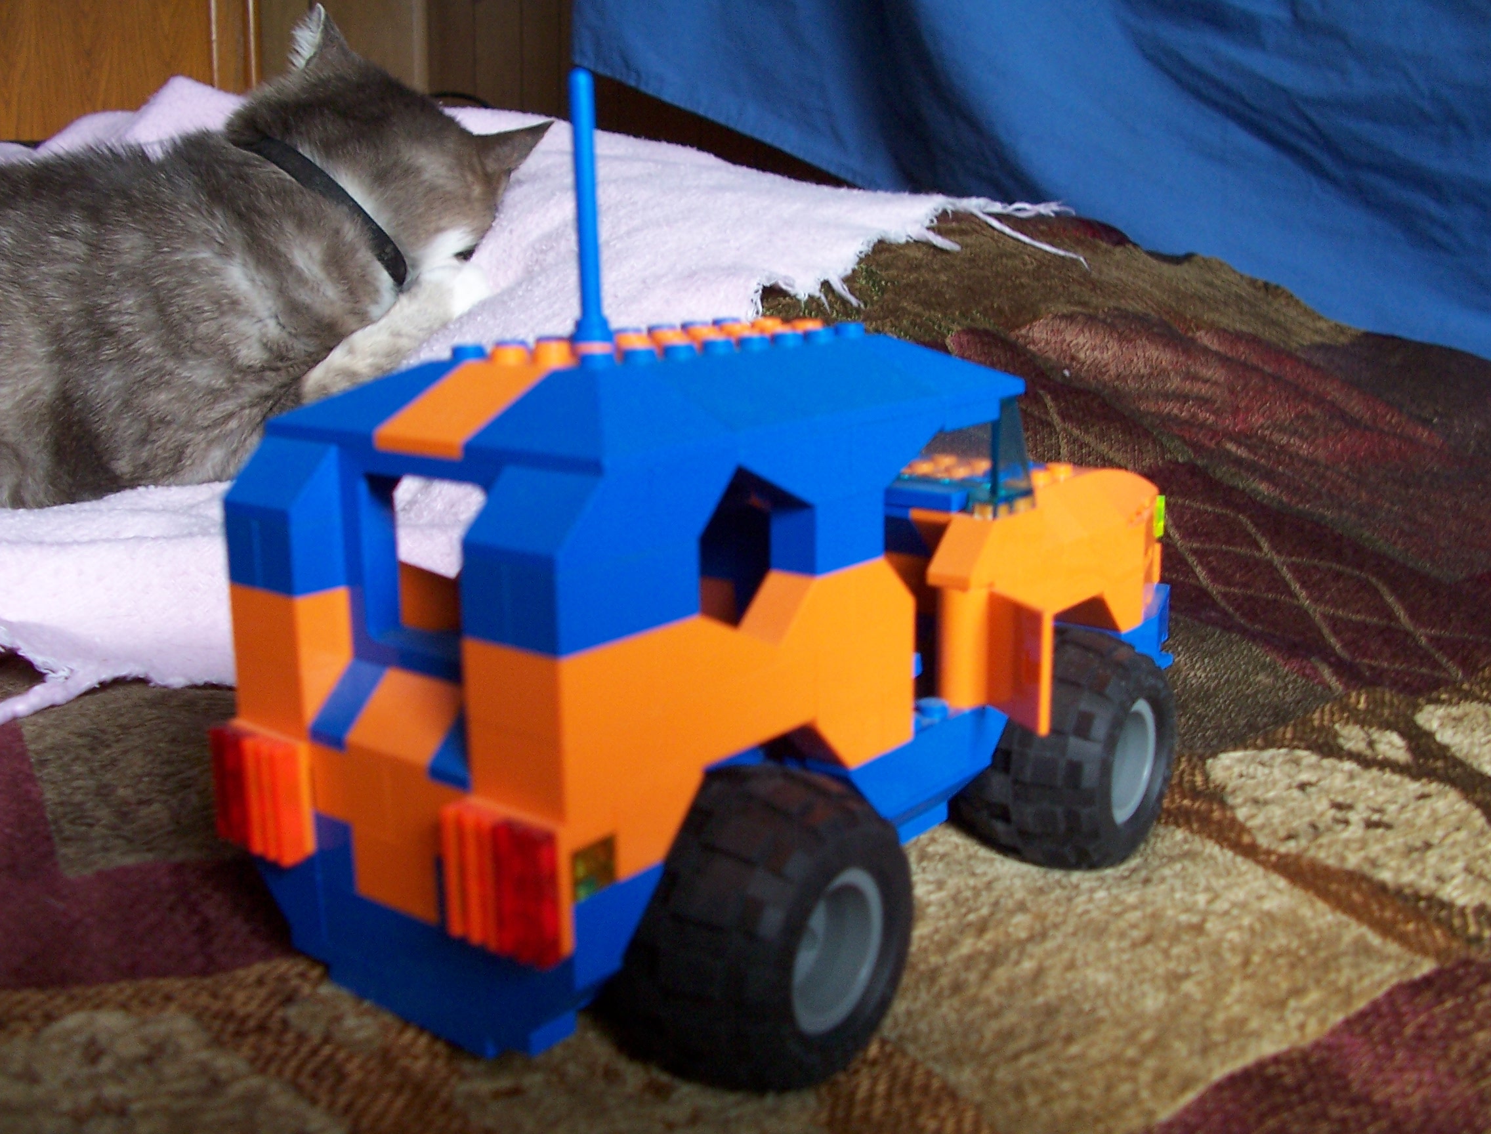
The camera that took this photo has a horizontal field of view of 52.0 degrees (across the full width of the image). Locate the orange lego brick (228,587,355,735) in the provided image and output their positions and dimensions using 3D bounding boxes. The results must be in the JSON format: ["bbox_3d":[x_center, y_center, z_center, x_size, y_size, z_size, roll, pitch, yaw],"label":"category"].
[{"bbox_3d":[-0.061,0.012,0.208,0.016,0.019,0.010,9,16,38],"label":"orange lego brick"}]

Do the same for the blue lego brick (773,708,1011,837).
[{"bbox_3d":[0.022,0.029,0.235,0.017,0.012,0.035,9,16,38],"label":"blue lego brick"}]

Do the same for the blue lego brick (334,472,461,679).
[{"bbox_3d":[-0.038,-0.001,0.196,0.032,0.029,0.008,9,16,38],"label":"blue lego brick"}]

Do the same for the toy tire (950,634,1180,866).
[{"bbox_3d":[0.057,0.032,0.273,0.028,0.043,0.043,9,16,38],"label":"toy tire"}]

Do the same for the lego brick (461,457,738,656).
[{"bbox_3d":[-0.017,-0.003,0.183,0.016,0.019,0.032,9,16,38],"label":"lego brick"}]

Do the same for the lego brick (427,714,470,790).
[{"bbox_3d":[-0.032,0.021,0.188,0.008,0.010,0.013,9,16,38],"label":"lego brick"}]

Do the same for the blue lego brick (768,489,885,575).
[{"bbox_3d":[0.011,-0.005,0.212,0.008,0.010,0.016,9,16,38],"label":"blue lego brick"}]

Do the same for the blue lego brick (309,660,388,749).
[{"bbox_3d":[-0.050,0.017,0.204,0.008,0.010,0.015,9,16,38],"label":"blue lego brick"}]

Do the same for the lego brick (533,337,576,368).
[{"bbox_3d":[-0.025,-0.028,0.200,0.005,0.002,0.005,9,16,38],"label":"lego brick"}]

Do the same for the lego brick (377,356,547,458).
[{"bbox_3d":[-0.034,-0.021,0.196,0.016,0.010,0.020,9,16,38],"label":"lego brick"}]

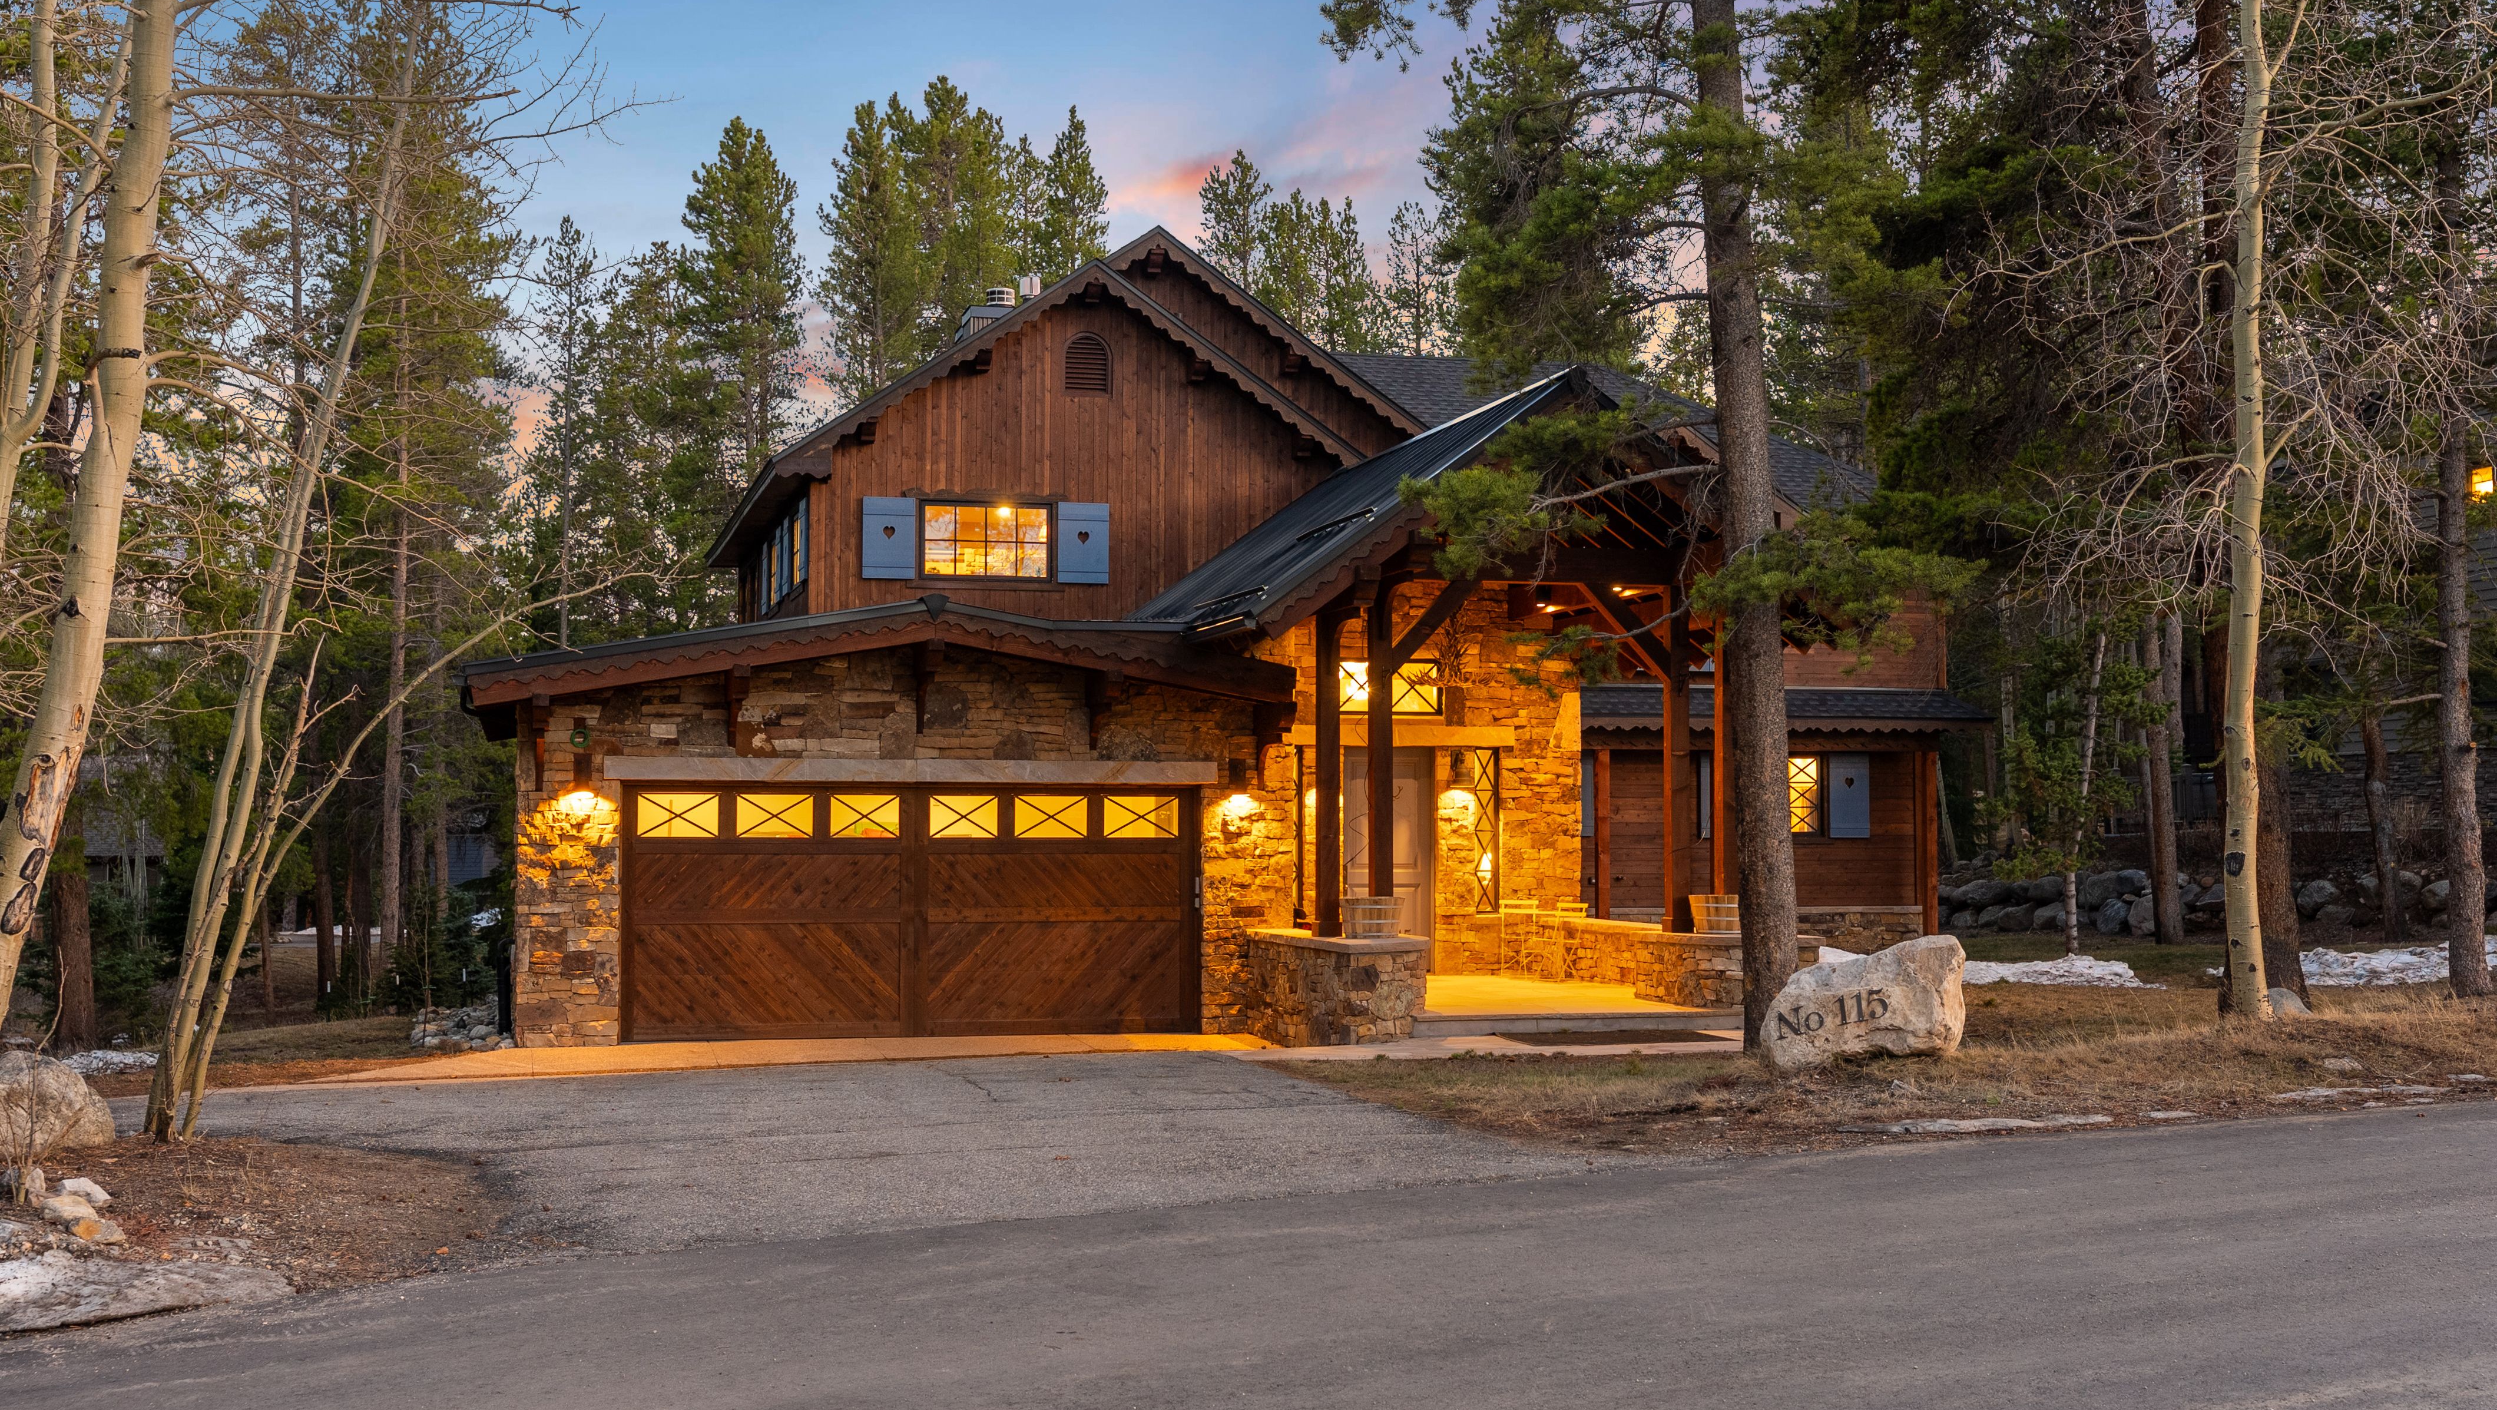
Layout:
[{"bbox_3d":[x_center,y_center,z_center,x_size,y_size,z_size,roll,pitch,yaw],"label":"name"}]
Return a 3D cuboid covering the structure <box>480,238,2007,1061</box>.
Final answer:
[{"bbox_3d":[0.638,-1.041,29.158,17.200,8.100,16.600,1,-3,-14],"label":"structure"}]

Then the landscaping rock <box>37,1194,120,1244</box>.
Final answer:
[{"bbox_3d":[-4.454,1.944,10.226,0.280,0.165,0.210,0,-2,0],"label":"landscaping rock"}]

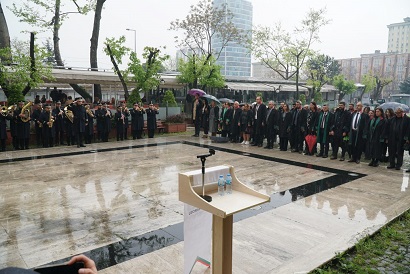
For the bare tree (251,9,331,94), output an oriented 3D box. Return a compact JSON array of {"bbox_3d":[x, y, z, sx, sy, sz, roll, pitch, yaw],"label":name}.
[{"bbox_3d":[5.862,-5.255,23.030,5.400,8.350,5.000,0,7,0],"label":"bare tree"}]

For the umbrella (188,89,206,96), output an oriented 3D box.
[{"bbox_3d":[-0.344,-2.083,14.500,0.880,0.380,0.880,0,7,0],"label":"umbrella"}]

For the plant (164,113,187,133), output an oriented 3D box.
[{"bbox_3d":[-1.641,-0.792,16.747,1.150,1.000,0.500,-6,9,-39],"label":"plant"}]

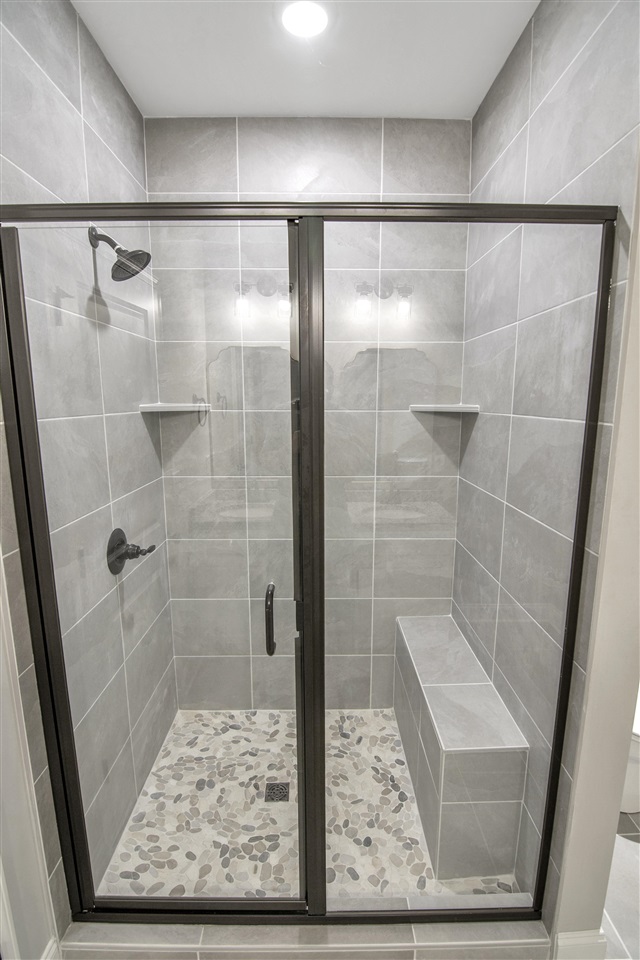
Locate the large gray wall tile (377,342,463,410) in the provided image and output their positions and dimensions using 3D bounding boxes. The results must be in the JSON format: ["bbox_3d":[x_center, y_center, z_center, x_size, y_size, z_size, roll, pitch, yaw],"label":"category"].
[{"bbox_3d":[0.463,-0.474,1.970,0.391,0.305,0.012,0,9,-1],"label":"large gray wall tile"}]

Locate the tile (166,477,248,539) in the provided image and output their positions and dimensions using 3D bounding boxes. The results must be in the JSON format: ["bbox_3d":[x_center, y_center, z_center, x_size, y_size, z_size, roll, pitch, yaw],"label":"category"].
[{"bbox_3d":[-0.542,0.138,2.048,0.387,0.305,0.012,0,9,-1],"label":"tile"}]

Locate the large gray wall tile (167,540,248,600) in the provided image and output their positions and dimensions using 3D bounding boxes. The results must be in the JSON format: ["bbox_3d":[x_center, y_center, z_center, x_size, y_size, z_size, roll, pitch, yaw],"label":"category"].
[{"bbox_3d":[-0.542,0.442,2.095,0.387,0.305,0.012,0,9,-1],"label":"large gray wall tile"}]

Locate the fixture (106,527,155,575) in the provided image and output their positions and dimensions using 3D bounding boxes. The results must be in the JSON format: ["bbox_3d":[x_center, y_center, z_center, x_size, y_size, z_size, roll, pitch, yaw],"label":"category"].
[{"bbox_3d":[-0.668,0.254,1.529,0.120,0.157,0.155,0,9,-1],"label":"fixture"}]

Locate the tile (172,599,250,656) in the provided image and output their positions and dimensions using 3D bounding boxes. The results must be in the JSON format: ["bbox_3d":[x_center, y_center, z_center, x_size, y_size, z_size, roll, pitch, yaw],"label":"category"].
[{"bbox_3d":[-0.543,0.745,2.156,0.388,0.306,0.012,0,10,0],"label":"tile"}]

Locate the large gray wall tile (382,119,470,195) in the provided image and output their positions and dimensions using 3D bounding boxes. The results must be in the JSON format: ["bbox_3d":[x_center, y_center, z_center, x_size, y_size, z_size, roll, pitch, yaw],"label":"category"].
[{"bbox_3d":[0.462,-1.378,1.830,0.391,0.285,0.012,0,9,-1],"label":"large gray wall tile"}]

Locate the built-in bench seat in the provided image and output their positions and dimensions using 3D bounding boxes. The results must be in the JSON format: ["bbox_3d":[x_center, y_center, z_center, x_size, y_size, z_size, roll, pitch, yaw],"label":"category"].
[{"bbox_3d":[0.523,1.020,1.790,0.266,0.516,0.822,0,10,0],"label":"built-in bench seat"}]

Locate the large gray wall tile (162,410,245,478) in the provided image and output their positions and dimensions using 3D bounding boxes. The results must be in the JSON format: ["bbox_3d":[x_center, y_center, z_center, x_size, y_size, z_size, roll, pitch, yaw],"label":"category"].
[{"bbox_3d":[-0.542,-0.158,1.997,0.388,0.306,0.012,0,10,0],"label":"large gray wall tile"}]

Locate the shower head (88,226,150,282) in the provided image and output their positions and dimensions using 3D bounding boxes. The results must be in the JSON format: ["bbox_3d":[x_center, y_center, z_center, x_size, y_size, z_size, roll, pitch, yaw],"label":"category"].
[{"bbox_3d":[-0.639,-0.732,1.387,0.185,0.173,0.154,0,10,0],"label":"shower head"}]

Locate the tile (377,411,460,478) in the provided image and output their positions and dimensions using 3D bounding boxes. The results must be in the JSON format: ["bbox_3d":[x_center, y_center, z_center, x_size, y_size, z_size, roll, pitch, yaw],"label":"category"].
[{"bbox_3d":[0.460,-0.158,2.005,0.389,0.306,0.012,0,10,0],"label":"tile"}]

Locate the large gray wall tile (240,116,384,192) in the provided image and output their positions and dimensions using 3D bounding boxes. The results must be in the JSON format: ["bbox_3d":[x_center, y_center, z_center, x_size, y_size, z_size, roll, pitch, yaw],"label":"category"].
[{"bbox_3d":[-0.042,-1.376,1.822,0.610,0.285,0.012,0,9,-1],"label":"large gray wall tile"}]

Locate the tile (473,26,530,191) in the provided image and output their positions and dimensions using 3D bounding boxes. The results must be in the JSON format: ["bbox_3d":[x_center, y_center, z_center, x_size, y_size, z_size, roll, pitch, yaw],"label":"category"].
[{"bbox_3d":[0.666,-1.341,1.591,0.012,0.285,0.477,0,9,-1],"label":"tile"}]

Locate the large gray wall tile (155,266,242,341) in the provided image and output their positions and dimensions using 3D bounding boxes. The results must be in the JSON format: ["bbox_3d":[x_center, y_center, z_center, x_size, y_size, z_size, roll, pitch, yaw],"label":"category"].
[{"bbox_3d":[-0.541,-0.760,1.890,0.388,0.306,0.012,0,10,0],"label":"large gray wall tile"}]

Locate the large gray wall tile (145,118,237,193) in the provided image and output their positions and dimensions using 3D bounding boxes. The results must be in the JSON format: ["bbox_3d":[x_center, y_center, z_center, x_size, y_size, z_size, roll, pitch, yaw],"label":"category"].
[{"bbox_3d":[-0.543,-1.374,1.813,0.387,0.285,0.012,0,9,-1],"label":"large gray wall tile"}]

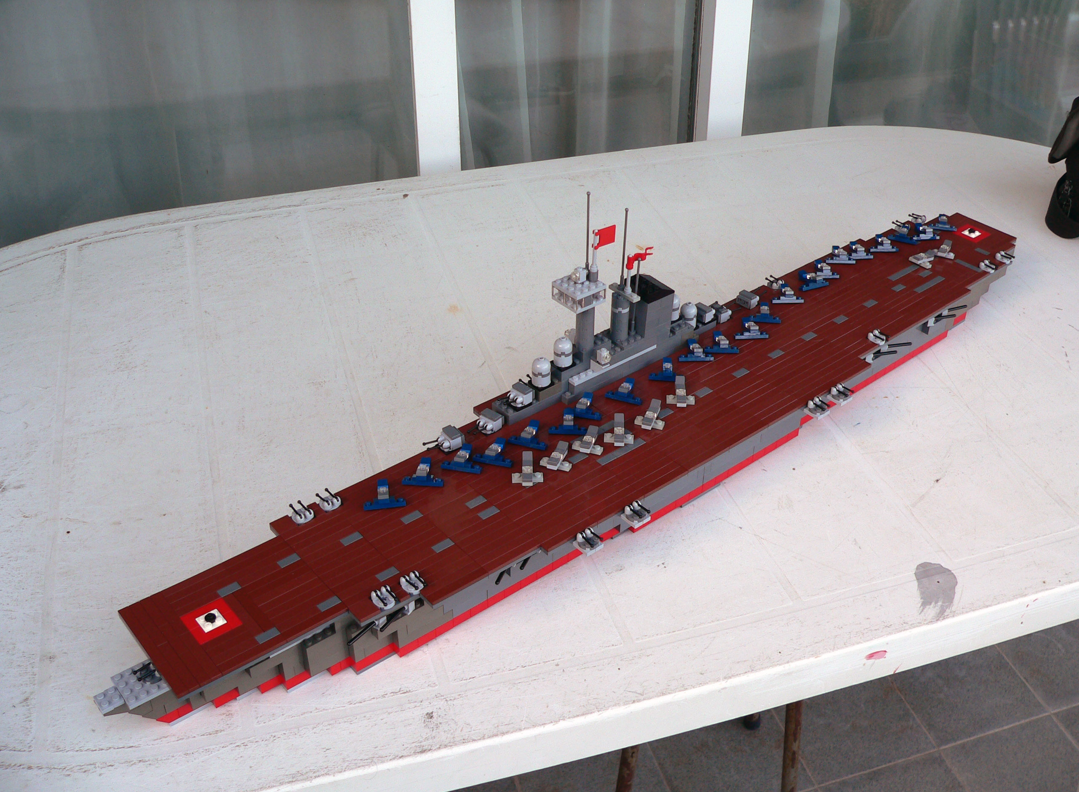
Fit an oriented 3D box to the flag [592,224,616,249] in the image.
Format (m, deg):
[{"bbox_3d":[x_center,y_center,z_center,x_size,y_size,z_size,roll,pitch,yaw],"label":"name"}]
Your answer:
[{"bbox_3d":[0.052,-0.128,0.906,0.023,0.016,0.005,-23,41,-30],"label":"flag"}]

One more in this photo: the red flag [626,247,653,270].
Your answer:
[{"bbox_3d":[0.083,-0.114,0.923,0.032,0.010,0.007,-26,43,-32],"label":"red flag"}]

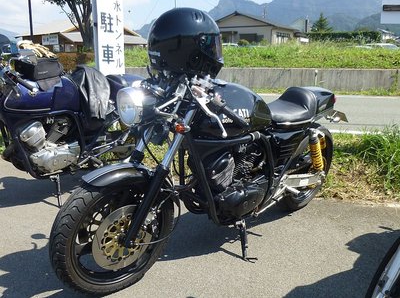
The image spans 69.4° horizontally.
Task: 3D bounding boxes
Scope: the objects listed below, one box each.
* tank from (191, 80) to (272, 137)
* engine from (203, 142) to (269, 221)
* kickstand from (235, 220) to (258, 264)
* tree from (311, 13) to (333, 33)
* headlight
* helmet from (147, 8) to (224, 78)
[{"bbox_3d":[0.152,-0.224,1.504,0.510,0.260,0.270,-11,22,-36],"label":"tank"},{"bbox_3d":[0.175,0.160,1.651,0.430,0.430,0.340,-11,22,-36],"label":"engine"},{"bbox_3d":[0.247,0.519,1.623,0.100,0.200,0.130,-12,19,-36],"label":"kickstand"},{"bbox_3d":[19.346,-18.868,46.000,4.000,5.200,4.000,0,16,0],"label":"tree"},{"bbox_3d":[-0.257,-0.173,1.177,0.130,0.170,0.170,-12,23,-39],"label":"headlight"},{"bbox_3d":[-0.061,-0.459,1.250,0.330,0.275,0.250,-8,18,-27],"label":"helmet"}]

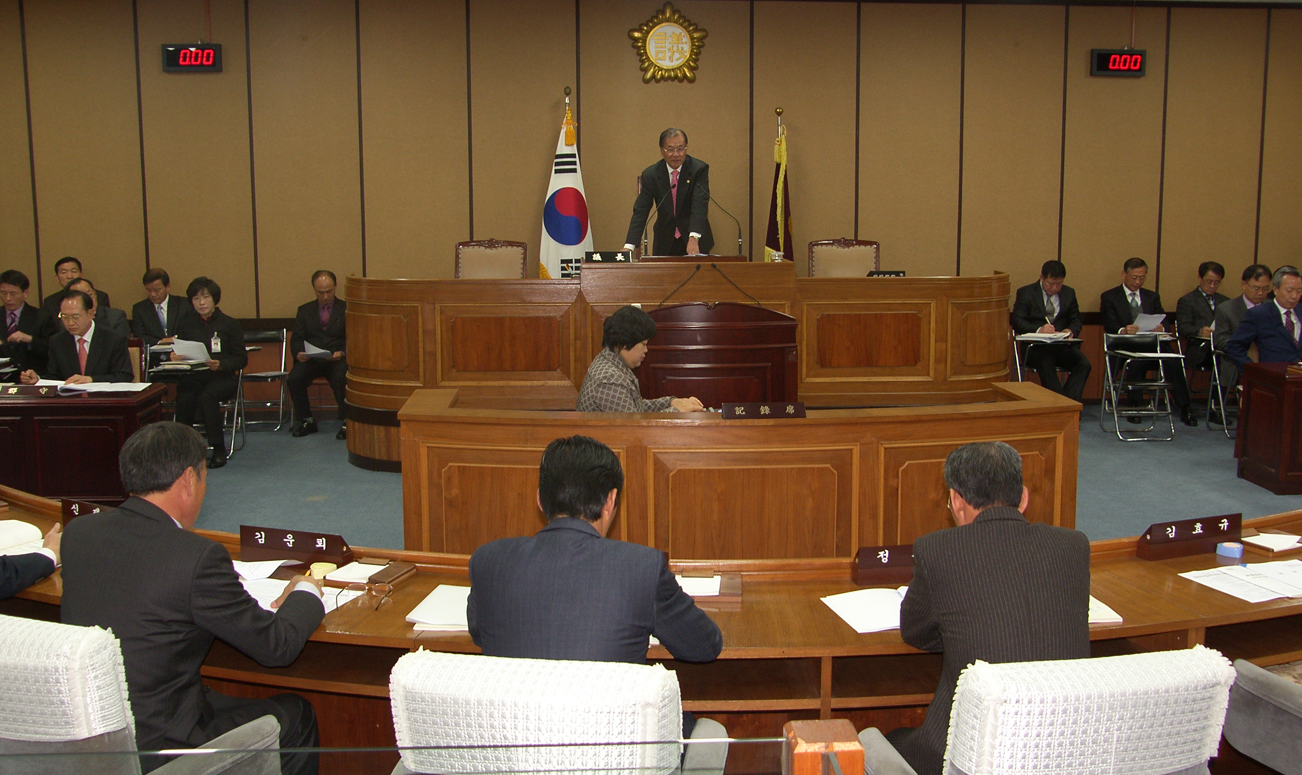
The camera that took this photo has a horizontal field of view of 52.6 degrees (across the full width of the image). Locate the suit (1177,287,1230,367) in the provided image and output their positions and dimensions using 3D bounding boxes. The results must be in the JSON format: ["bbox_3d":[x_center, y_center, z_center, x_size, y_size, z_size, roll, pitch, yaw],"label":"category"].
[{"bbox_3d":[4.573,-0.364,10.870,0.530,0.920,0.660,-1,8,-5],"label":"suit"}]

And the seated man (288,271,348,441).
[{"bbox_3d":[-2.607,-0.291,10.451,0.540,1.260,0.750,-1,8,-3],"label":"seated man"}]

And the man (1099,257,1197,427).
[{"bbox_3d":[4.043,-0.393,10.931,0.650,1.310,0.780,-1,8,-9],"label":"man"}]

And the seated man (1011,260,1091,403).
[{"bbox_3d":[3.259,-0.389,10.720,0.600,1.270,0.780,-1,8,-4],"label":"seated man"}]

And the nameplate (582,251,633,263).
[{"bbox_3d":[-0.286,-0.869,8.761,0.315,0.078,0.075,-1,8,-3],"label":"nameplate"}]

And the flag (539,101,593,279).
[{"bbox_3d":[-0.662,-1.335,10.243,0.470,1.720,0.280,-1,8,-3],"label":"flag"}]

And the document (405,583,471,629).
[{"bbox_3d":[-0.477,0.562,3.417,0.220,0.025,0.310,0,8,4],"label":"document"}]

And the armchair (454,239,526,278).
[{"bbox_3d":[-1.203,-0.553,9.950,0.620,1.090,0.660,-1,8,-4],"label":"armchair"}]

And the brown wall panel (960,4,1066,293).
[{"bbox_3d":[3.101,-1.939,11.291,0.863,2.613,0.050,-1,8,-4],"label":"brown wall panel"}]

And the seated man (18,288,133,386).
[{"bbox_3d":[-3.418,0.035,7.850,0.640,1.240,0.780,0,8,0],"label":"seated man"}]

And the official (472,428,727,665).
[{"bbox_3d":[-0.120,0.717,3.022,0.570,1.230,0.820,0,8,5],"label":"official"}]

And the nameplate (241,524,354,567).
[{"bbox_3d":[-1.051,0.469,3.828,0.335,0.110,0.085,2,8,17],"label":"nameplate"}]

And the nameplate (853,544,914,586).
[{"bbox_3d":[0.716,0.486,3.662,0.335,0.100,0.080,-1,8,-8],"label":"nameplate"}]

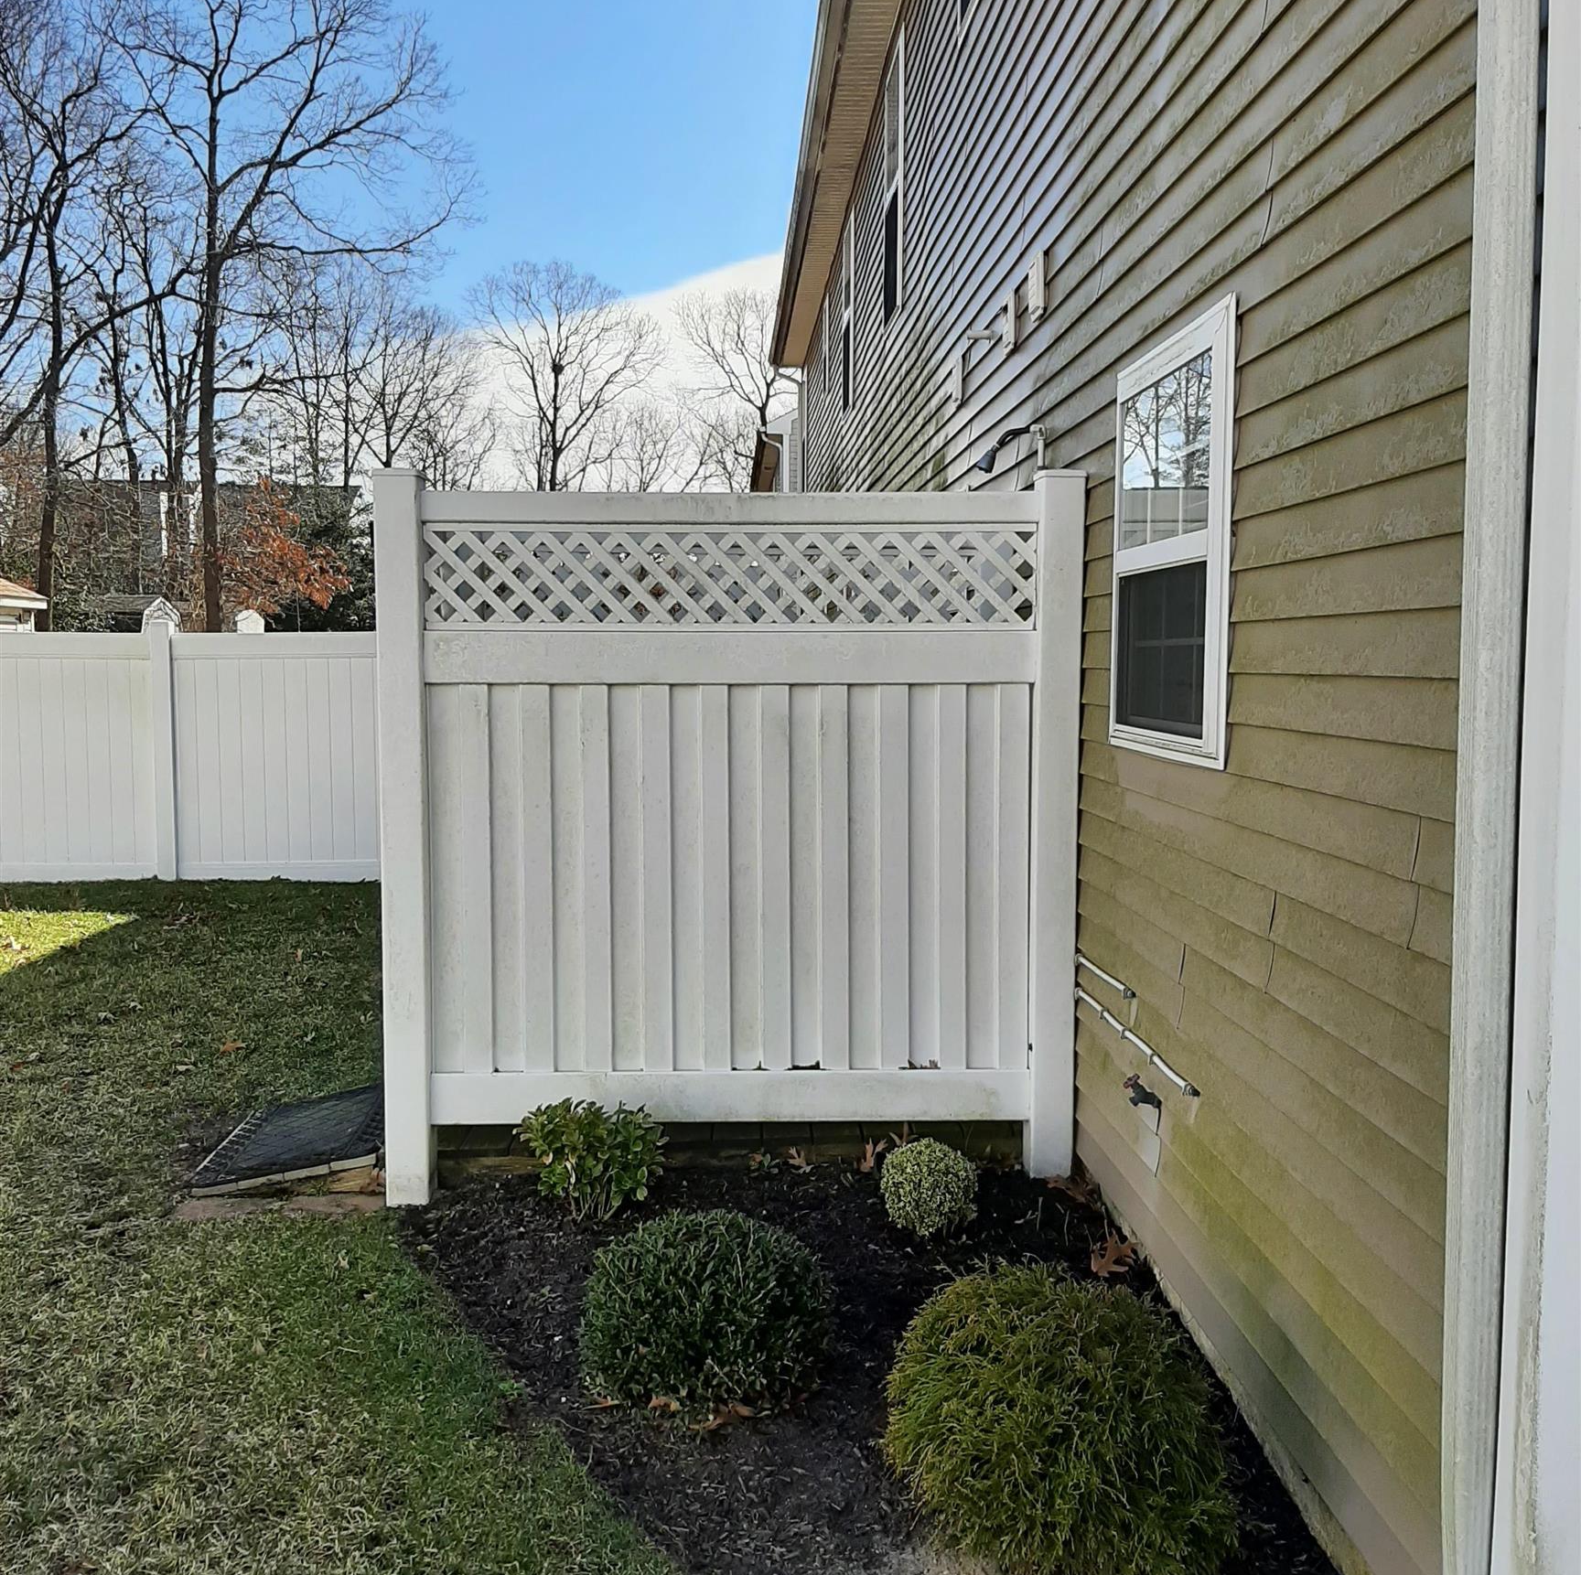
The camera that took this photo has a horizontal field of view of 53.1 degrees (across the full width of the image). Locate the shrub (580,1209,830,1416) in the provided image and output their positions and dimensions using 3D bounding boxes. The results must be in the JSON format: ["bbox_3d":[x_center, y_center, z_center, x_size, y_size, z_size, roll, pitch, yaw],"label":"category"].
[{"bbox_3d":[-0.184,1.115,3.417,0.535,0.370,0.530,0,5,-2],"label":"shrub"}]

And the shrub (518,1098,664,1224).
[{"bbox_3d":[-0.571,1.048,4.500,0.420,0.355,0.370,0,5,-2],"label":"shrub"}]

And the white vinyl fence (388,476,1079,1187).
[{"bbox_3d":[-0.169,0.154,4.655,2.050,2.130,0.140,0,5,-2],"label":"white vinyl fence"}]

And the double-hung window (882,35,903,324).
[{"bbox_3d":[0.615,-3.585,9.445,0.080,1.530,0.880,0,5,-2],"label":"double-hung window"}]

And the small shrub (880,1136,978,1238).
[{"bbox_3d":[0.375,1.082,4.293,0.262,0.262,0.262,0,5,-2],"label":"small shrub"}]

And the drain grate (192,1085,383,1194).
[{"bbox_3d":[-1.525,1.109,5.126,0.570,0.070,0.880,-12,5,-1],"label":"drain grate"}]

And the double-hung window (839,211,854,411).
[{"bbox_3d":[0.460,-3.842,12.962,0.080,1.520,0.880,0,5,-2],"label":"double-hung window"}]

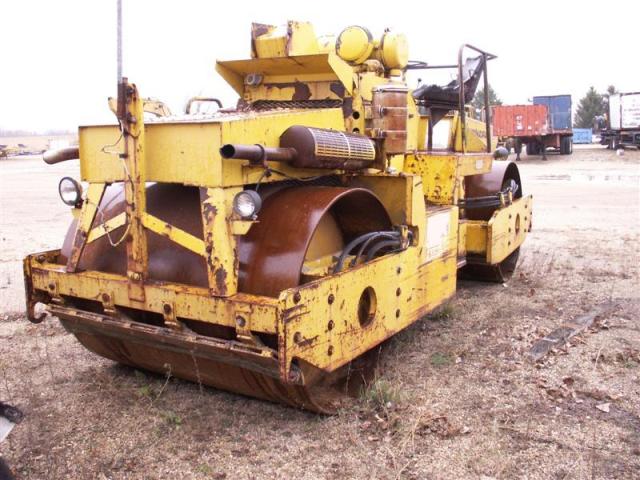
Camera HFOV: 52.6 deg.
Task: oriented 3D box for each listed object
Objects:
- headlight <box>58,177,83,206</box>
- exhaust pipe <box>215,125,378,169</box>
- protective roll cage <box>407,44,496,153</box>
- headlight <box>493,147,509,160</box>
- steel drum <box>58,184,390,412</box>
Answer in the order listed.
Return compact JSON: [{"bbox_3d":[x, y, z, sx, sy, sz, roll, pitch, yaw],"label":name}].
[{"bbox_3d":[-1.621,-0.312,4.204,0.180,0.180,0.110,3,18,28],"label":"headlight"},{"bbox_3d":[-0.060,-0.551,3.949,0.268,0.285,1.609,4,11,31],"label":"exhaust pipe"},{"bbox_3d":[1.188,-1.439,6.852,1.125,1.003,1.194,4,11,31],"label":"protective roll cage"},{"bbox_3d":[2.141,-1.019,7.647,0.165,0.165,0.110,4,11,31],"label":"headlight"},{"bbox_3d":[-0.617,0.319,4.556,1.959,1.405,1.405,4,11,31],"label":"steel drum"}]

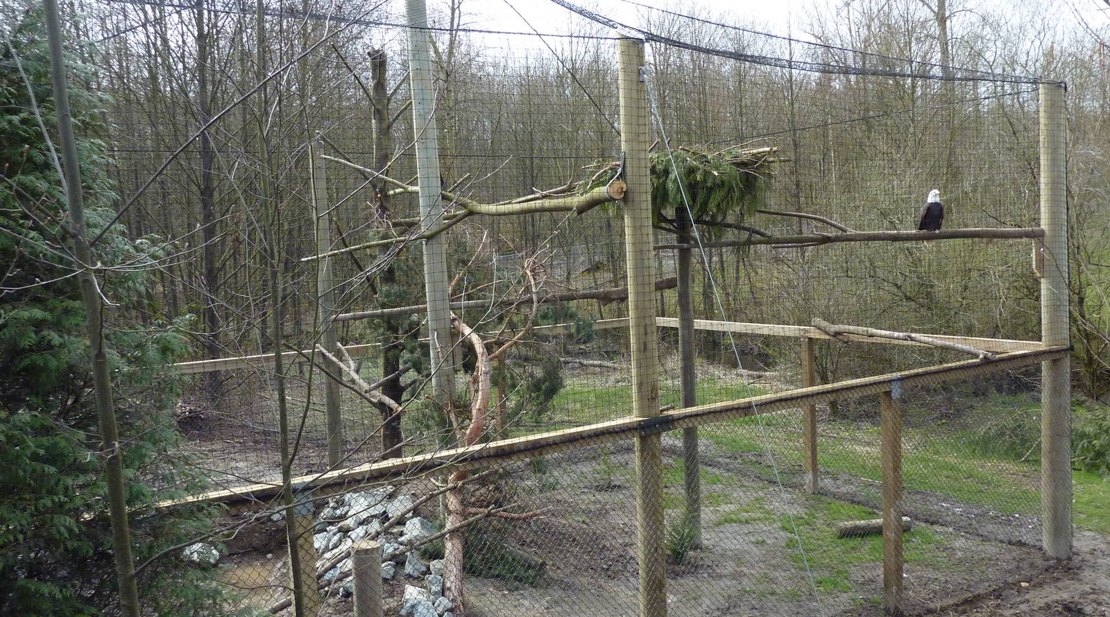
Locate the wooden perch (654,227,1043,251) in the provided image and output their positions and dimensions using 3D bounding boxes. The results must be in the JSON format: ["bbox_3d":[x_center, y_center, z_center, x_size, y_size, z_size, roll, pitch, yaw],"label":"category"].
[{"bbox_3d":[3.541,-0.833,11.300,4.828,0.170,0.170,-3,4,0],"label":"wooden perch"}]

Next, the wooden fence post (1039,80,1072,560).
[{"bbox_3d":[6.075,0.198,11.280,0.335,5.841,0.335,-5,5,-32],"label":"wooden fence post"}]

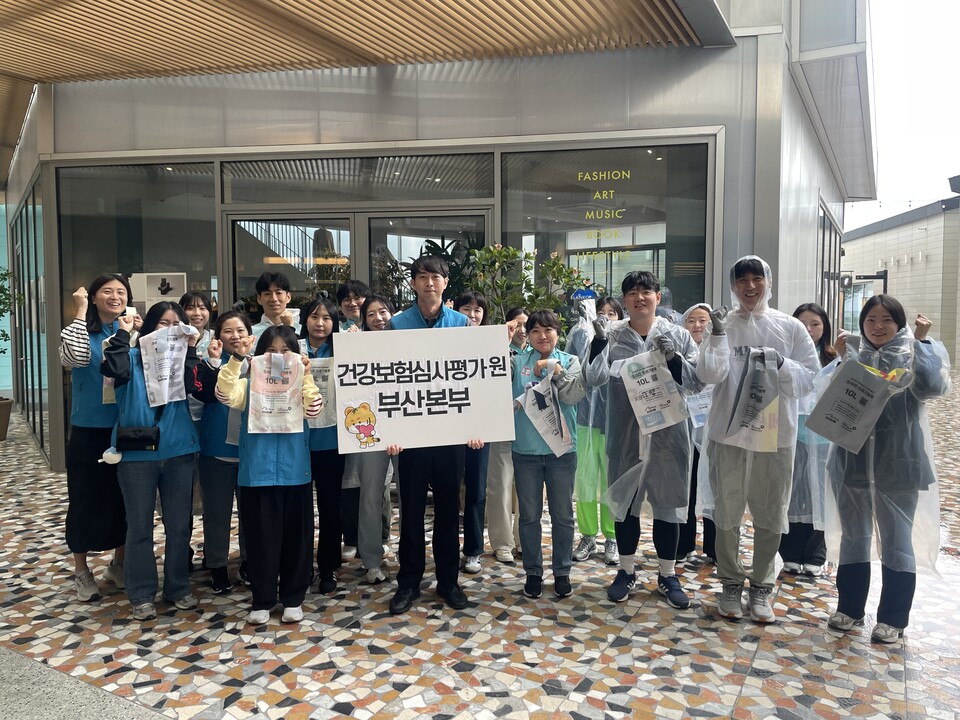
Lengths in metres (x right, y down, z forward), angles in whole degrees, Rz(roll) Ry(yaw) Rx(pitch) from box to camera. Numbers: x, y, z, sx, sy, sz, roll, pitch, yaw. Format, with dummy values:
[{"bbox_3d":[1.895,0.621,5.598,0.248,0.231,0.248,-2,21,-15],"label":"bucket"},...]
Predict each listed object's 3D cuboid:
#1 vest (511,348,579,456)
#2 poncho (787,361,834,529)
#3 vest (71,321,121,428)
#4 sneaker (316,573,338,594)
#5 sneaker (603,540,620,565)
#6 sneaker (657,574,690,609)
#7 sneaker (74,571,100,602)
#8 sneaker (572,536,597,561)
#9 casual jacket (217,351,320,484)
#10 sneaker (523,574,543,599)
[{"bbox_3d":[0.350,0.229,3.885,0.470,0.590,0.340,0,3,5],"label":"vest"},{"bbox_3d":[1.933,0.462,4.243,0.500,1.040,0.360,1,4,16],"label":"poncho"},{"bbox_3d":[-1.998,0.067,3.847,0.380,0.600,0.270,-2,4,-25],"label":"vest"},{"bbox_3d":[-0.864,1.239,4.102,0.097,0.100,0.255,0,3,-6],"label":"sneaker"},{"bbox_3d":[0.799,1.155,4.407,0.098,0.115,0.250,0,3,5],"label":"sneaker"},{"bbox_3d":[1.026,1.199,3.815,0.106,0.112,0.285,-1,4,-11],"label":"sneaker"},{"bbox_3d":[-2.169,1.242,3.986,0.100,0.110,0.265,-3,4,-39],"label":"sneaker"},{"bbox_3d":[0.665,1.153,4.503,0.098,0.108,0.260,3,5,36],"label":"sneaker"},{"bbox_3d":[-1.055,0.293,3.639,0.540,0.668,0.400,-1,3,-8],"label":"casual jacket"},{"bbox_3d":[0.298,1.241,4.049,0.097,0.100,0.255,0,3,6],"label":"sneaker"}]

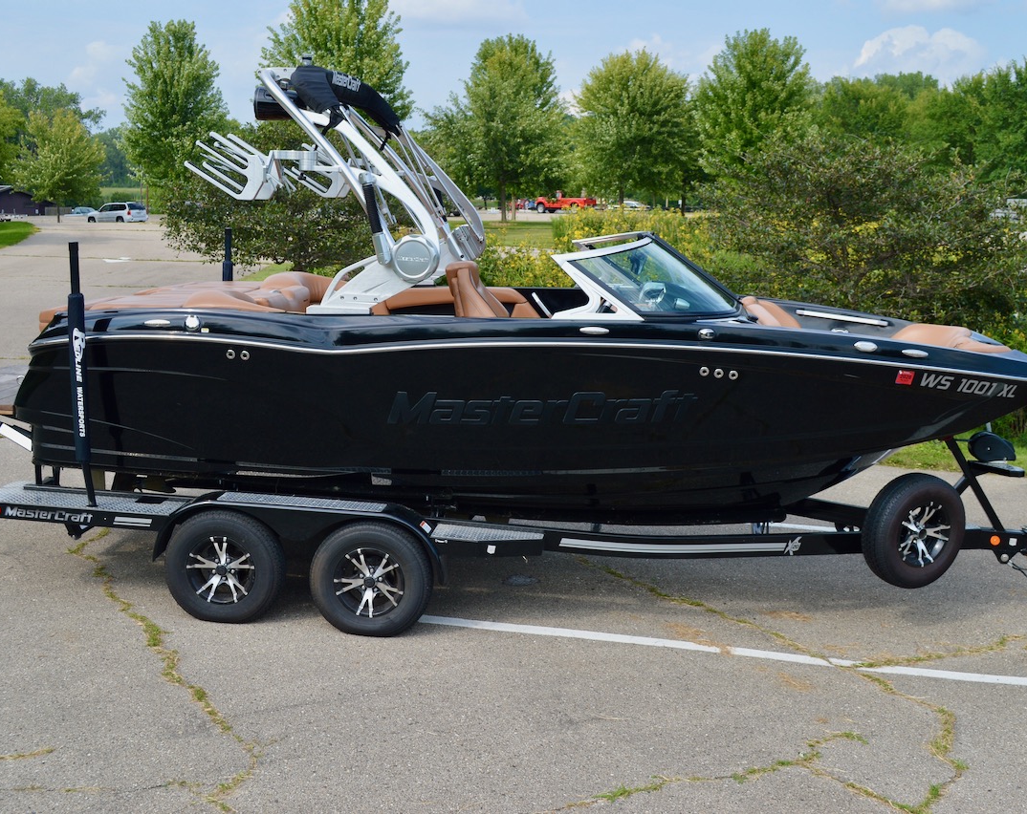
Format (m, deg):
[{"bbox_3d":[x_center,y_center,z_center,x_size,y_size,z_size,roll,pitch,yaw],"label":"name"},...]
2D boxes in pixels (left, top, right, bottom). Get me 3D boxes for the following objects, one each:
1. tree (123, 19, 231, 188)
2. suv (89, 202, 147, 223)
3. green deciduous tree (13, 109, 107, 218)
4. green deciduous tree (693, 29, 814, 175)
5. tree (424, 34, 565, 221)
[{"bbox_3d":[-21.982,-18.575,80.016,7.254,13.054,7.254,-2,10,-15],"label":"tree"},{"bbox_3d":[-30.954,-15.149,96.000,4.900,1.800,1.900,6,11,26],"label":"suv"},{"bbox_3d":[-33.452,-17.696,90.006,6.894,8.216,6.894,-3,11,-20],"label":"green deciduous tree"},{"bbox_3d":[16.447,-19.352,84.015,8.667,12.750,8.667,3,10,10],"label":"green deciduous tree"},{"bbox_3d":[-1.109,-18.411,81.014,9.371,12.054,9.371,1,10,-1],"label":"tree"}]

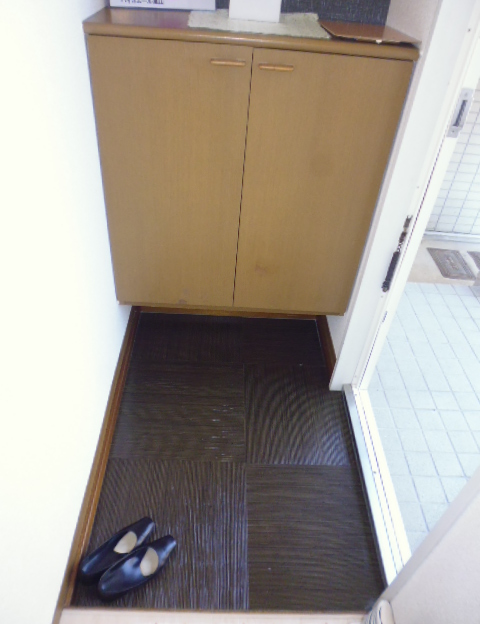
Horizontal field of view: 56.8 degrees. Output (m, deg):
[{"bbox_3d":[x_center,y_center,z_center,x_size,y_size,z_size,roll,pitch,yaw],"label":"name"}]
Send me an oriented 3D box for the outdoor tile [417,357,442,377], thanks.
[{"bbox_3d":[0.869,0.252,2.038,0.095,0.010,0.095,3,40,-3],"label":"outdoor tile"}]

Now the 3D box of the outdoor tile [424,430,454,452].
[{"bbox_3d":[0.770,0.504,1.722,0.096,0.010,0.096,2,40,-2],"label":"outdoor tile"}]

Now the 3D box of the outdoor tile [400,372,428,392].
[{"bbox_3d":[0.768,0.311,1.952,0.096,0.010,0.096,2,40,-2],"label":"outdoor tile"}]

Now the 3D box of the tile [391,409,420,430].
[{"bbox_3d":[0.663,0.431,1.783,0.096,0.010,0.096,3,40,-3],"label":"tile"}]

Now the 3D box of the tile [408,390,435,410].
[{"bbox_3d":[0.769,0.375,1.875,0.096,0.010,0.096,2,40,-2],"label":"tile"}]

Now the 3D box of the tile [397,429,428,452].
[{"bbox_3d":[0.671,0.502,1.725,0.095,0.010,0.095,3,40,-3],"label":"tile"}]

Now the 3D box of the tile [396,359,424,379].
[{"bbox_3d":[0.761,0.242,2.017,0.096,0.010,0.096,3,40,-3],"label":"tile"}]

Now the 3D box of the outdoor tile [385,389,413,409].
[{"bbox_3d":[0.662,0.366,1.859,0.096,0.010,0.096,3,40,-3],"label":"outdoor tile"}]

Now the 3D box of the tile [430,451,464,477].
[{"bbox_3d":[0.770,0.569,1.646,0.096,0.010,0.096,2,40,-2],"label":"tile"}]

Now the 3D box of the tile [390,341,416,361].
[{"bbox_3d":[0.768,0.181,2.104,0.096,0.010,0.096,2,40,-2],"label":"tile"}]

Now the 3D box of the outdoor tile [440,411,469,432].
[{"bbox_3d":[0.863,0.440,1.793,0.096,0.010,0.096,3,40,-3],"label":"outdoor tile"}]

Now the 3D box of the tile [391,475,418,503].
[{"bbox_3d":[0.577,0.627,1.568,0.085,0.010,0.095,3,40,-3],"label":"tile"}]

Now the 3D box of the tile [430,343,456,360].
[{"bbox_3d":[0.968,0.191,2.119,0.095,0.010,0.095,3,40,-3],"label":"tile"}]

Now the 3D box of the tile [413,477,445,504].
[{"bbox_3d":[0.671,0.630,1.566,0.096,0.010,0.096,2,40,-2],"label":"tile"}]

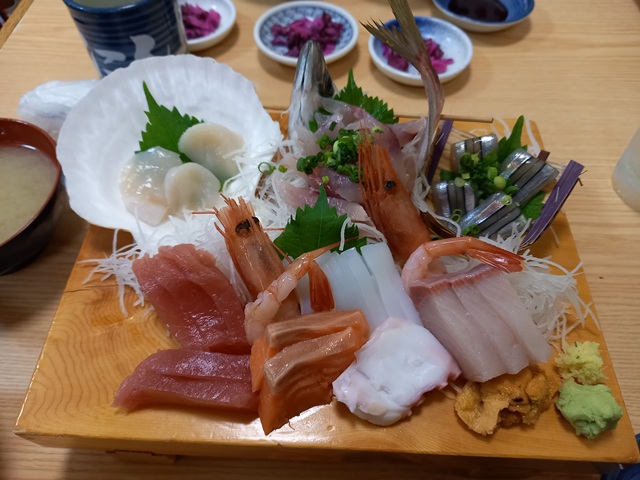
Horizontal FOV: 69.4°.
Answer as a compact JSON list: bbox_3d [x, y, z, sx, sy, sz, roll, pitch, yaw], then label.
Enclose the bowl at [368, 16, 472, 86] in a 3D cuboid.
[{"bbox_3d":[0.090,-0.167,0.421,0.093,0.024,0.093,0,58,-1],"label":"bowl"}]

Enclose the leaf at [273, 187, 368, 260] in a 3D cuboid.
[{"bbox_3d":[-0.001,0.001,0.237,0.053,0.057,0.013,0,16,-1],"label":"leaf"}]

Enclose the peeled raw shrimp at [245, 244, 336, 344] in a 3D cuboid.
[{"bbox_3d":[-0.016,0.030,0.220,0.045,0.030,0.028,-28,62,-17],"label":"peeled raw shrimp"}]

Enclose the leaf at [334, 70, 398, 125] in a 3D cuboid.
[{"bbox_3d":[0.025,-0.076,0.280,0.050,0.054,0.013,-13,25,6],"label":"leaf"}]

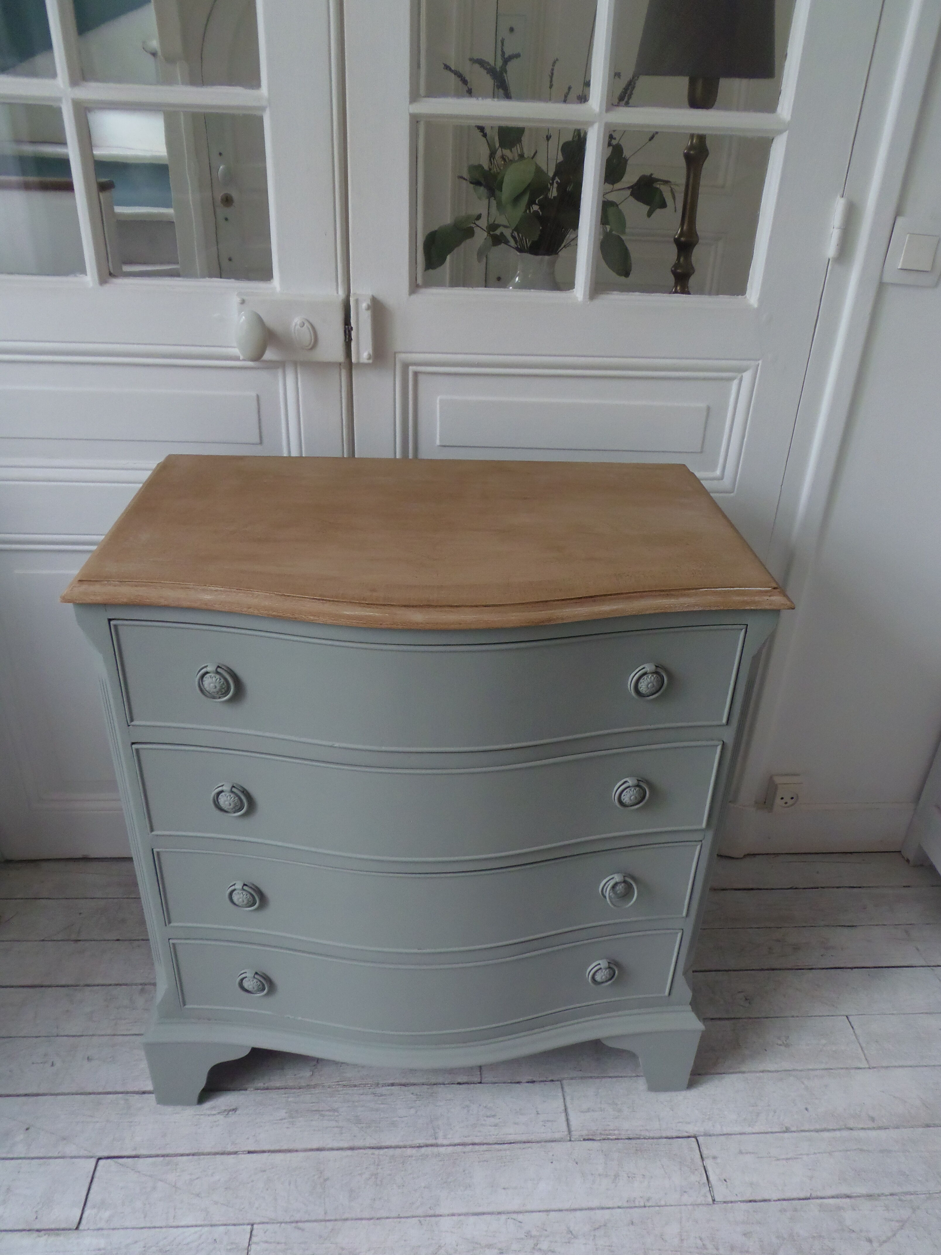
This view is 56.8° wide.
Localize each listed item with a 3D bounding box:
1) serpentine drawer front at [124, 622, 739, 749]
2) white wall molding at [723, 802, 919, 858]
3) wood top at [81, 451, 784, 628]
[{"bbox_3d":[-0.036,0.060,0.915,0.659,0.131,0.065,0,30,-4],"label":"serpentine drawer front"},{"bbox_3d":[0.692,0.401,1.744,0.392,0.121,0.021,0,30,-4],"label":"white wall molding"},{"bbox_3d":[-0.041,-0.111,1.002,0.723,0.022,0.433,0,30,-4],"label":"wood top"}]

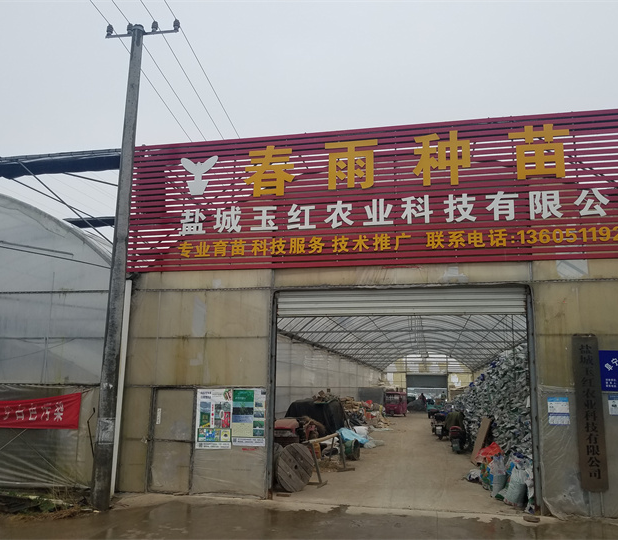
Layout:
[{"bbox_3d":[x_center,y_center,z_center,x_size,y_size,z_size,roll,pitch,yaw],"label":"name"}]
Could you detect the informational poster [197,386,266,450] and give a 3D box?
[{"bbox_3d":[-1.198,2.285,8.305,1.140,0.910,0.015,-1,-12,12],"label":"informational poster"}]

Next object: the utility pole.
[{"bbox_3d":[-2.658,-0.407,7.928,1.246,7.327,0.250,-2,-13,8],"label":"utility pole"}]

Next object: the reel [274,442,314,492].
[{"bbox_3d":[-0.343,3.175,8.782,0.740,0.740,0.460,12,-16,-40],"label":"reel"}]

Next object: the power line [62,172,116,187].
[{"bbox_3d":[-4.037,-1.671,9.969,1.297,0.030,0.030,15,-8,15],"label":"power line"}]

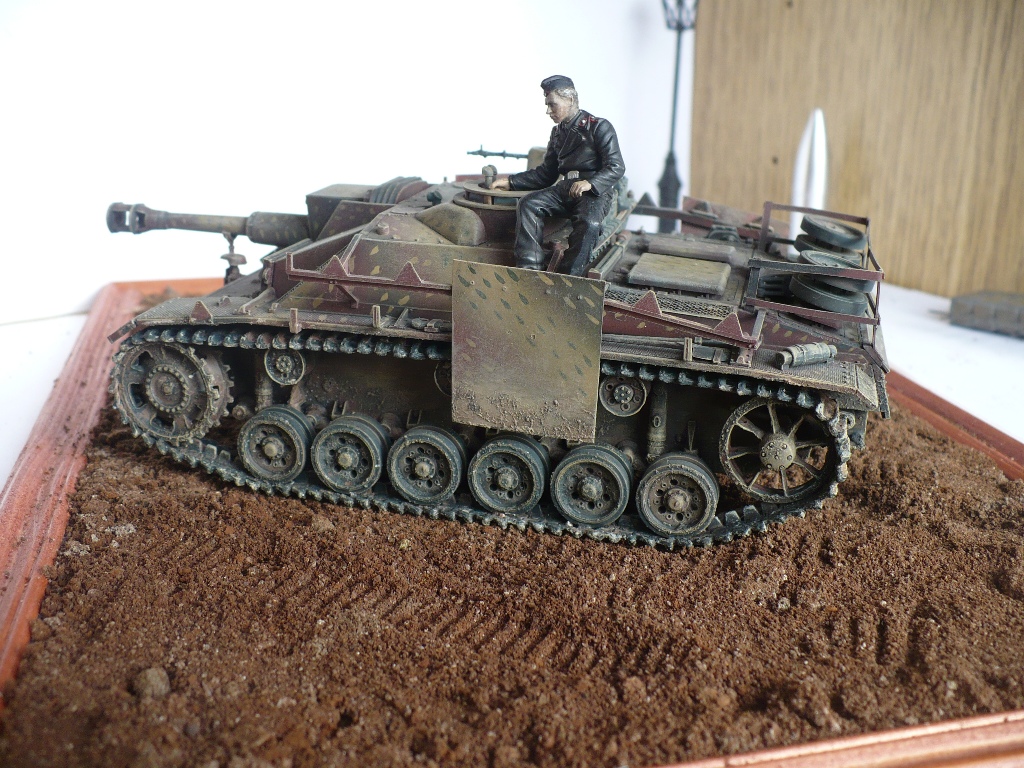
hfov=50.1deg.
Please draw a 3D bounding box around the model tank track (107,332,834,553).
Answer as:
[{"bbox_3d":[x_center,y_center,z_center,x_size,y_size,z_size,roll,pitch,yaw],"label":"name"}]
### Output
[{"bbox_3d":[-0.011,0.008,0.213,0.146,0.035,0.012,6,21,14],"label":"model tank track"}]

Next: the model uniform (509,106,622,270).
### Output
[{"bbox_3d":[0.007,-0.036,0.207,0.025,0.031,0.020,18,26,38],"label":"model uniform"}]

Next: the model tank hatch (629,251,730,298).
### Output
[{"bbox_3d":[0.034,-0.022,0.219,0.019,0.002,0.018,9,22,13],"label":"model tank hatch"}]

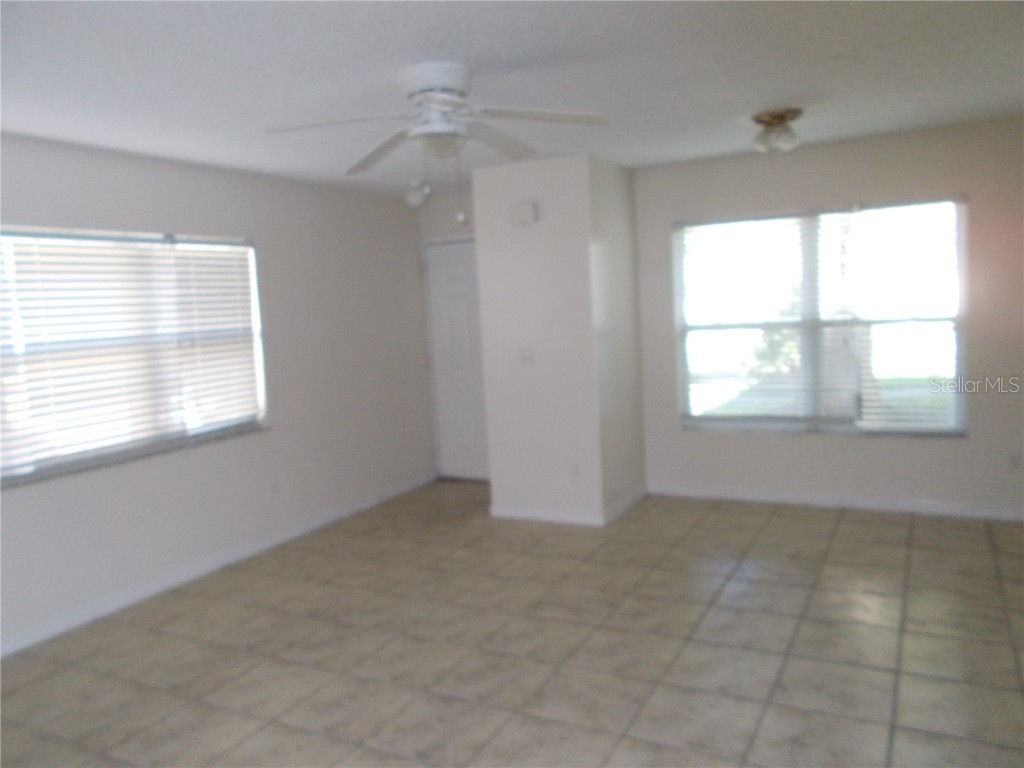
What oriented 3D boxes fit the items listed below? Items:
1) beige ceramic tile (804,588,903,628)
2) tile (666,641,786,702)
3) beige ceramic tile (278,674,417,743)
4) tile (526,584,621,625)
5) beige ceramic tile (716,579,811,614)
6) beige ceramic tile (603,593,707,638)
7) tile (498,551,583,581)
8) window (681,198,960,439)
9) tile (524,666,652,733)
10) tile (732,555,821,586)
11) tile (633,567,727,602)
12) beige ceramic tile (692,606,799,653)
[{"bbox_3d":[1.602,1.052,3.603,0.400,0.012,0.400,0,6,28],"label":"beige ceramic tile"},{"bbox_3d":[0.839,1.131,3.041,0.402,0.010,0.402,0,7,29],"label":"tile"},{"bbox_3d":[-0.620,1.228,2.915,0.402,0.010,0.402,0,7,29],"label":"beige ceramic tile"},{"bbox_3d":[0.326,1.102,3.829,0.400,0.012,0.400,0,6,28],"label":"tile"},{"bbox_3d":[1.226,1.036,3.745,0.400,0.010,0.400,0,6,29],"label":"beige ceramic tile"},{"bbox_3d":[0.687,1.101,3.634,0.400,0.012,0.400,0,6,28],"label":"beige ceramic tile"},{"bbox_3d":[0.153,1.038,4.335,0.402,0.010,0.402,0,7,29],"label":"tile"},{"bbox_3d":[2.021,-0.412,5.236,1.806,1.484,0.050,0,6,28],"label":"window"},{"bbox_3d":[0.299,1.191,2.917,0.400,0.012,0.400,0,6,28],"label":"tile"},{"bbox_3d":[1.419,0.989,4.106,0.402,0.010,0.402,0,7,29],"label":"tile"},{"bbox_3d":[0.880,1.055,3.993,0.400,0.012,0.400,0,6,28],"label":"tile"},{"bbox_3d":[1.047,1.099,3.439,0.400,0.012,0.400,0,6,28],"label":"beige ceramic tile"}]

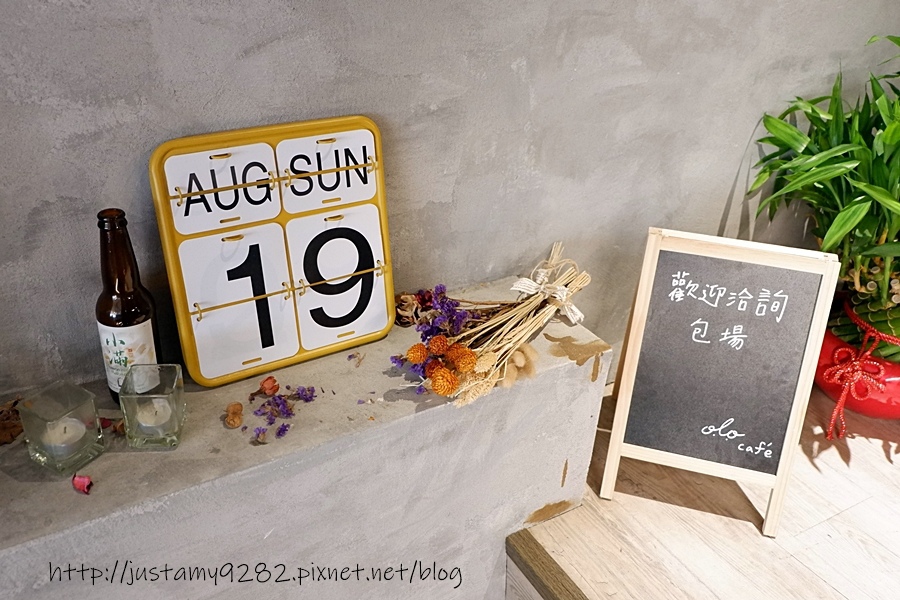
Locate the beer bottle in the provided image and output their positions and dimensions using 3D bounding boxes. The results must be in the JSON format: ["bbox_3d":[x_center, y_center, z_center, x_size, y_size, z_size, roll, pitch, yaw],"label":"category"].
[{"bbox_3d":[-0.365,0.013,0.761,0.061,0.230,0.061,-10,28,-25],"label":"beer bottle"}]

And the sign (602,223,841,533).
[{"bbox_3d":[0.432,0.097,1.120,0.270,0.425,0.300,10,26,14],"label":"sign"}]

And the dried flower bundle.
[{"bbox_3d":[0.067,0.003,1.011,0.235,0.080,0.400,22,31,33],"label":"dried flower bundle"}]

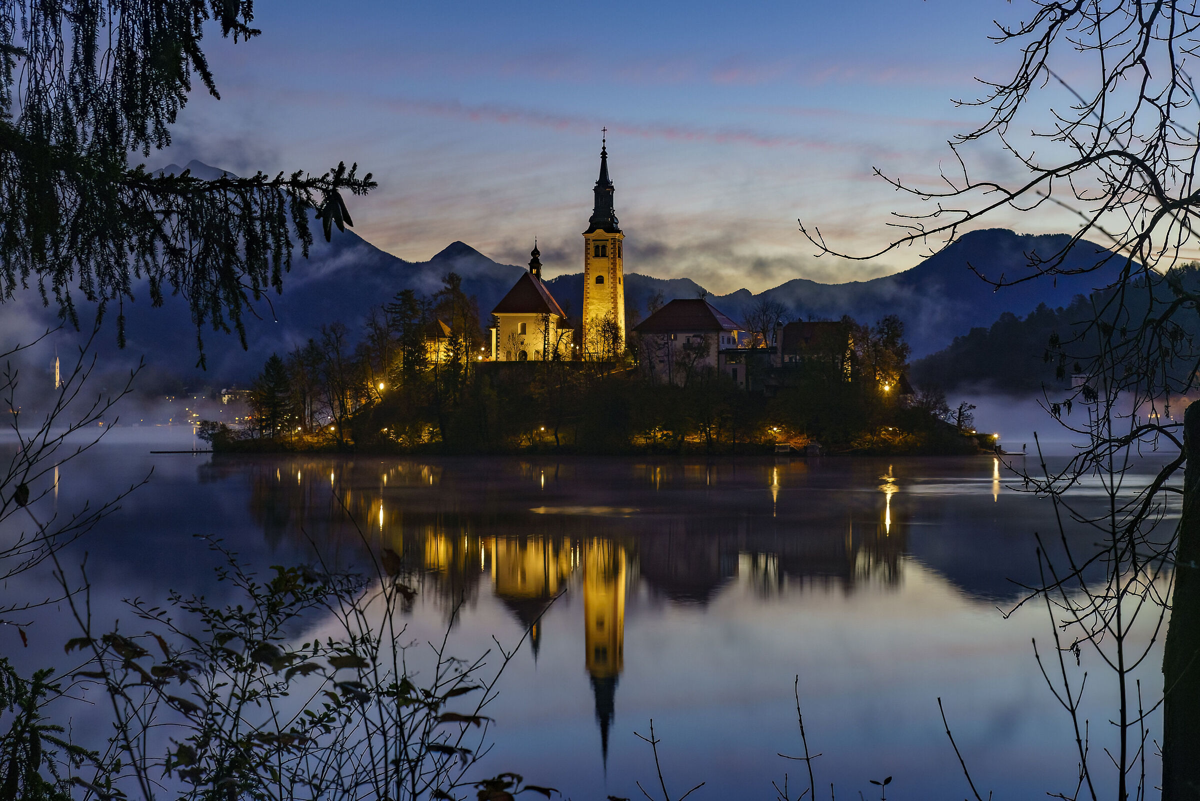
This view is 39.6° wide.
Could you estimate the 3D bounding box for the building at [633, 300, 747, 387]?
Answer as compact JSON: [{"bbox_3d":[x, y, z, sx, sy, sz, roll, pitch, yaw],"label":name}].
[{"bbox_3d":[19.800,-13.000,372.000,21.400,19.200,14.800,0,-1,22],"label":"building"}]

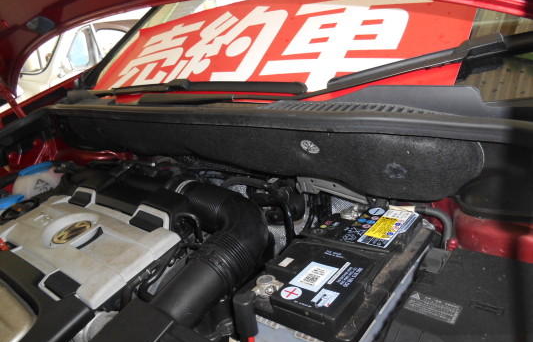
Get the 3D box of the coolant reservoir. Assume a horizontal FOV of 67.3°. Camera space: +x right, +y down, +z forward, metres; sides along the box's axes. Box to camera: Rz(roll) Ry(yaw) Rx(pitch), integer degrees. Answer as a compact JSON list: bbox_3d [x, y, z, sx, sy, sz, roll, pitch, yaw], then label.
[{"bbox_3d":[-0.600,0.058,1.070,0.155,0.160,0.150,5,22,39],"label":"coolant reservoir"}]

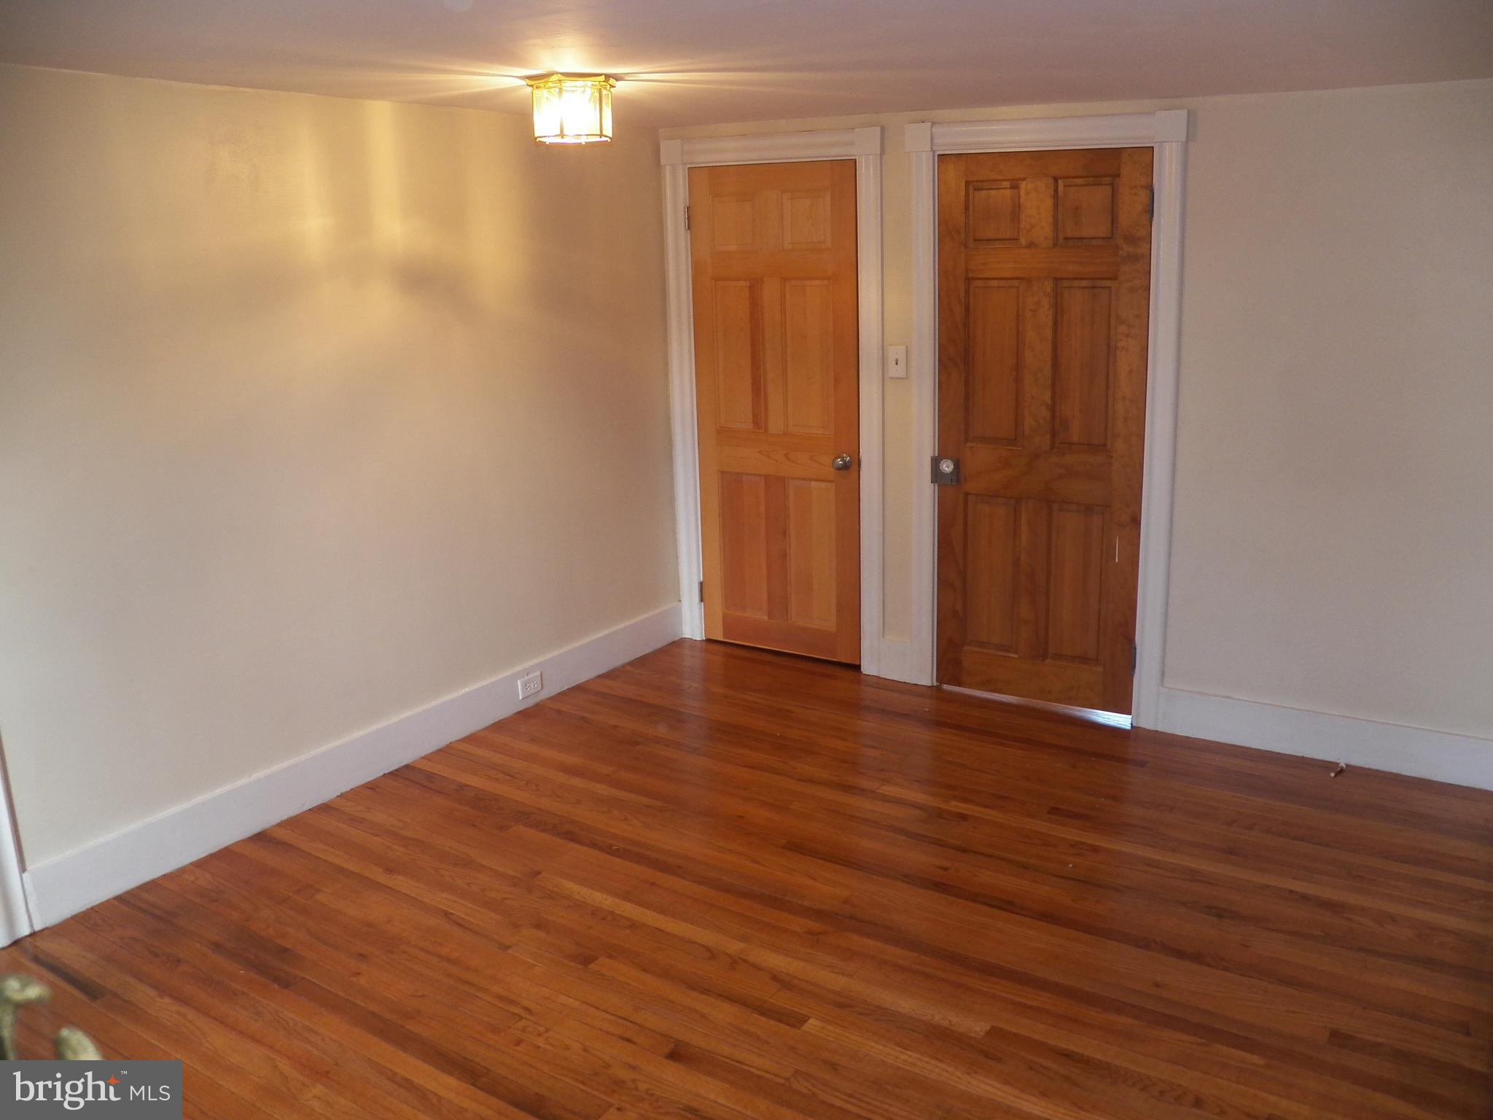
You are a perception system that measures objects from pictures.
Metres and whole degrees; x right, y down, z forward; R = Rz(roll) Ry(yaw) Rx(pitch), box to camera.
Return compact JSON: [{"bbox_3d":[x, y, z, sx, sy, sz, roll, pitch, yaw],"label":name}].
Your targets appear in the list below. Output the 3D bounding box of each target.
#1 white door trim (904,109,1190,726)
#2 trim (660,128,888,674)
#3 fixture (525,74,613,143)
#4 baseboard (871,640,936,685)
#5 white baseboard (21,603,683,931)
[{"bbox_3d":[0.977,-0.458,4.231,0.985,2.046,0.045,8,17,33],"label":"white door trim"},{"bbox_3d":[0.098,-0.587,4.810,0.987,2.062,0.045,8,17,33],"label":"trim"},{"bbox_3d":[-0.466,-1.207,3.240,0.235,0.165,0.235,8,17,33],"label":"fixture"},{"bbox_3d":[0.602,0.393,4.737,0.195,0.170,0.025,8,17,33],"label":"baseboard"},{"bbox_3d":[-1.082,0.575,4.227,0.025,0.170,2.755,8,17,33],"label":"white baseboard"}]

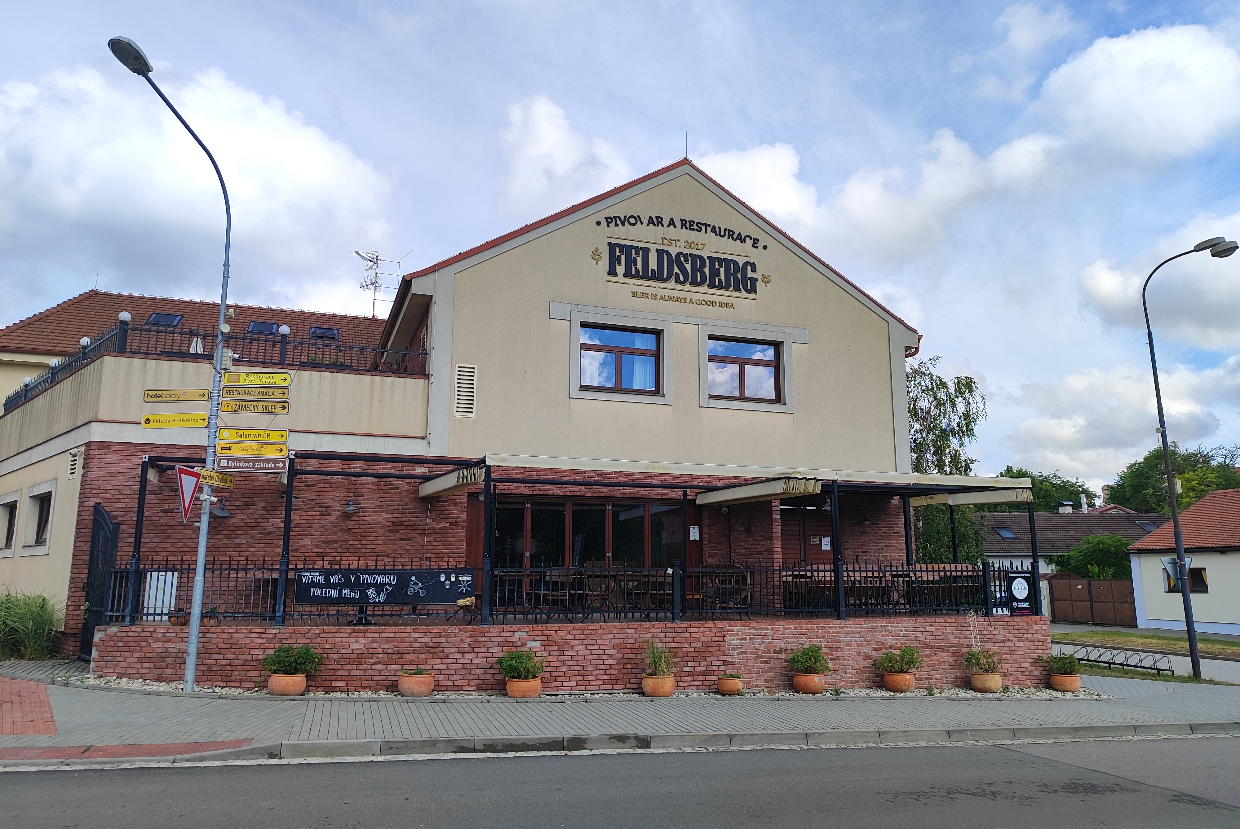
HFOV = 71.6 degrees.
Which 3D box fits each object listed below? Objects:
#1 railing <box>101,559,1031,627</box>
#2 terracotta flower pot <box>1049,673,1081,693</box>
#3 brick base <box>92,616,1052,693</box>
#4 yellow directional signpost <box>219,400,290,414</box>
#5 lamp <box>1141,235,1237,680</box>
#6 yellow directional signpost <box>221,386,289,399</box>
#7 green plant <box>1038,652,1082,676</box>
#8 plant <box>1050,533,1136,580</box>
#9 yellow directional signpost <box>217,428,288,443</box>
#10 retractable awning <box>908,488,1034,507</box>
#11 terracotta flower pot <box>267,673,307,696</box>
[{"bbox_3d":[0.179,2.851,13.914,15.500,1.000,1.300,2,-11,-10],"label":"railing"},{"bbox_3d":[7.733,4.684,14.952,0.556,0.310,0.556,0,-10,0],"label":"terracotta flower pot"},{"bbox_3d":[0.128,3.957,13.712,15.900,1.270,1.400,2,-11,-10],"label":"brick base"},{"bbox_3d":[-5.260,-0.105,12.398,0.955,0.195,0.040,2,-10,-9],"label":"yellow directional signpost"},{"bbox_3d":[13.378,0.774,19.543,2.373,10.100,0.707,0,-9,0],"label":"lamp"},{"bbox_3d":[-5.301,-0.307,12.539,0.975,0.197,0.040,1,-9,-4],"label":"yellow directional signpost"},{"bbox_3d":[7.813,4.445,15.290,0.707,0.394,0.606,0,-9,0],"label":"green plant"},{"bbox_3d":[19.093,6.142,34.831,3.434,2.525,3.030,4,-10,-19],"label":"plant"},{"bbox_3d":[-5.260,0.299,12.325,0.955,0.195,0.040,2,-10,-9],"label":"yellow directional signpost"},{"bbox_3d":[7.212,1.785,18.038,0.303,0.253,3.737,4,-10,-19],"label":"retractable awning"},{"bbox_3d":[-4.565,3.711,11.795,0.532,0.300,0.532,3,-11,-17],"label":"terracotta flower pot"}]

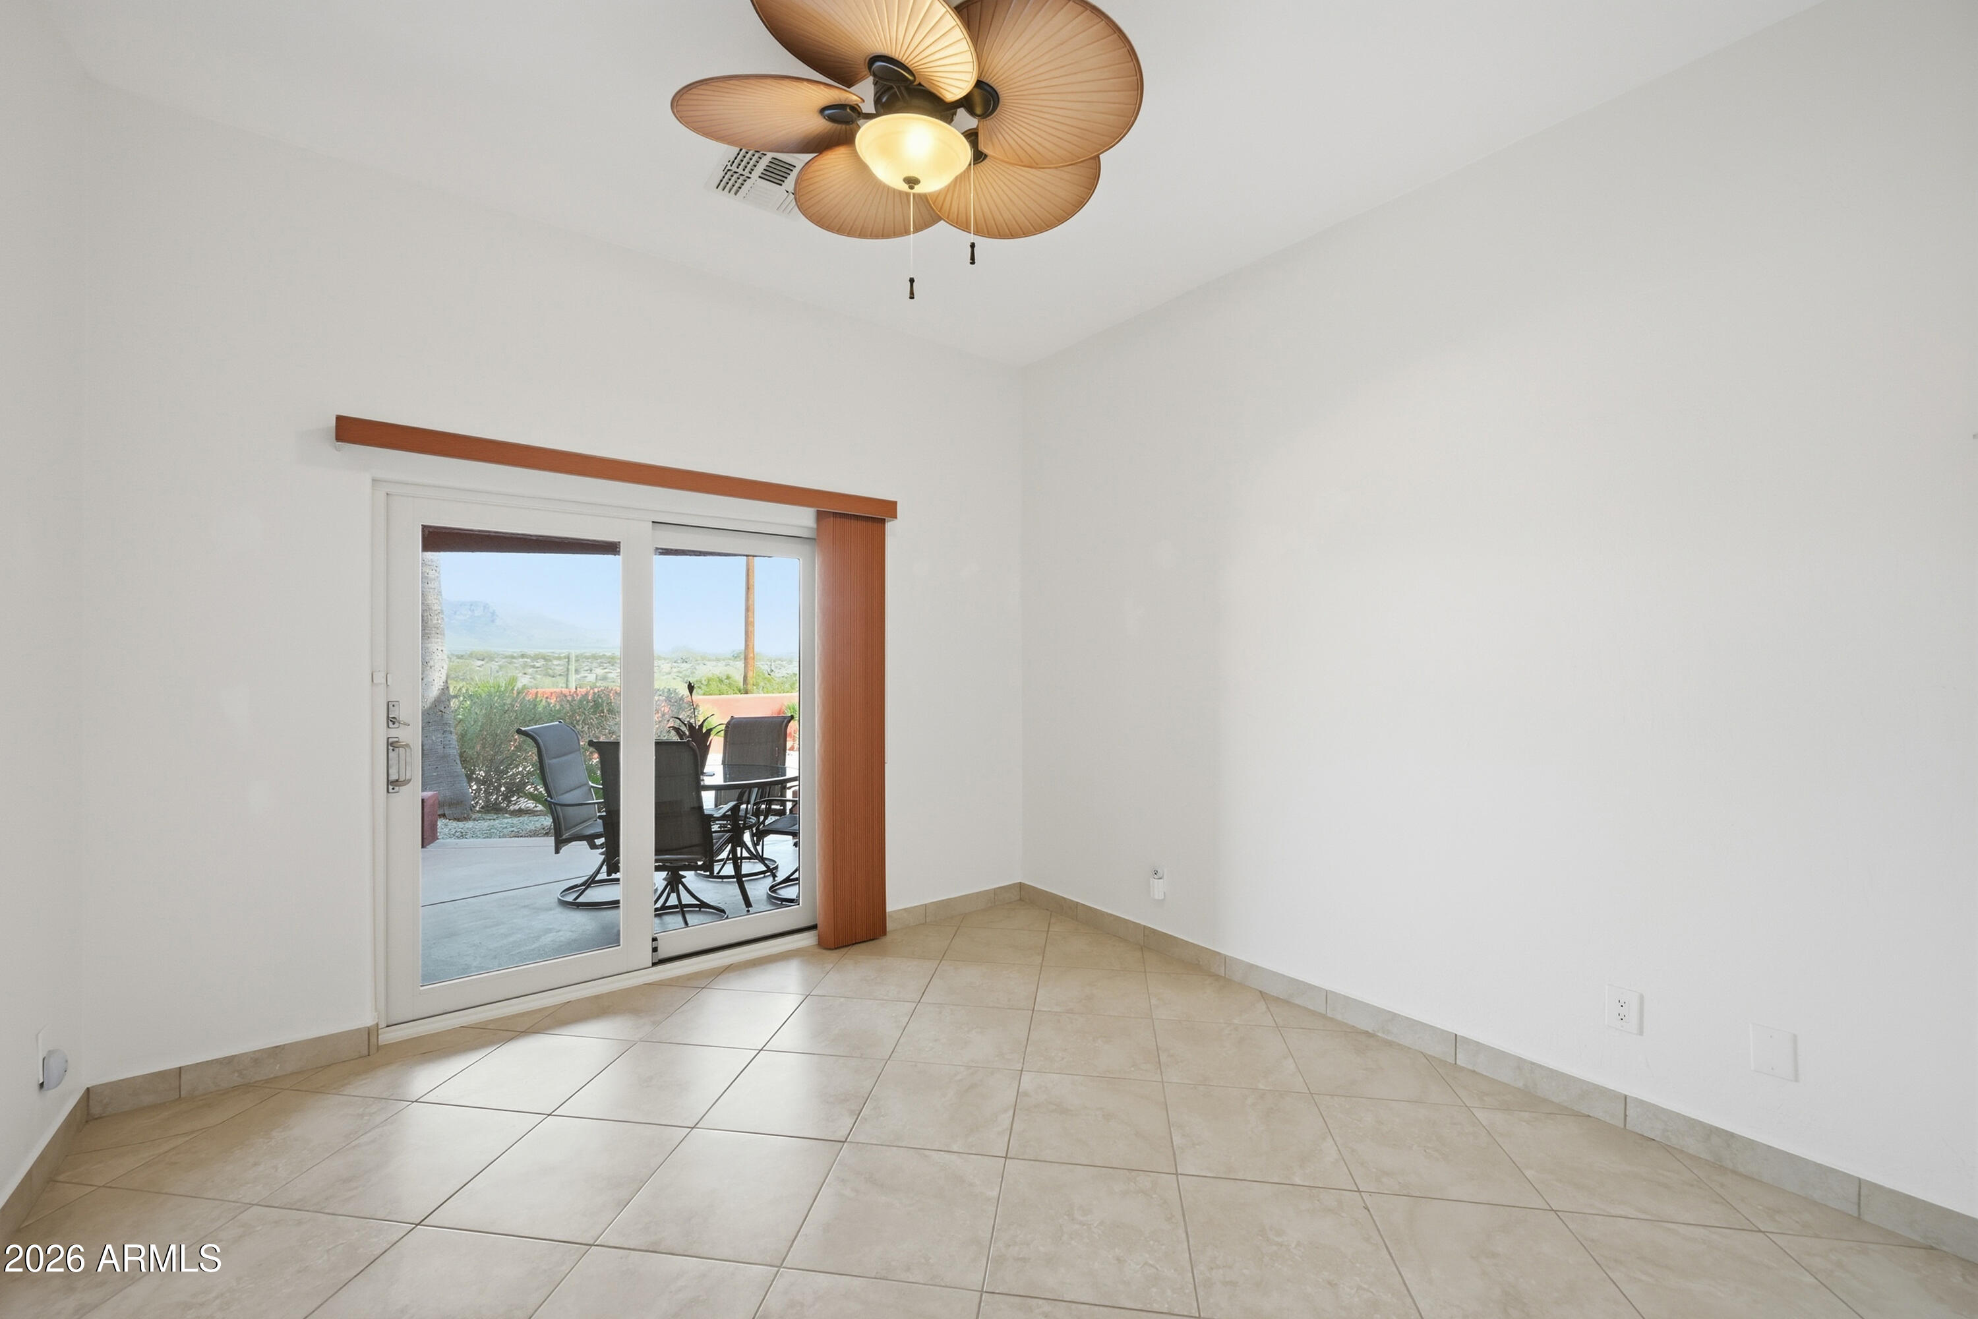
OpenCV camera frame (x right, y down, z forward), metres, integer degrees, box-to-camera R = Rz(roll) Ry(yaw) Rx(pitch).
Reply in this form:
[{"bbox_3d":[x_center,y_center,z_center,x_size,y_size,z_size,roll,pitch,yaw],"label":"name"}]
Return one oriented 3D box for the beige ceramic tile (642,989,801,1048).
[{"bbox_3d":[-0.989,1.376,2.952,0.454,0.010,0.454,0,-1,8],"label":"beige ceramic tile"}]

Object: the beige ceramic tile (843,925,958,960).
[{"bbox_3d":[-0.411,1.393,3.811,0.456,0.012,0.456,0,0,8],"label":"beige ceramic tile"}]

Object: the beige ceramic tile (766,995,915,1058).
[{"bbox_3d":[-0.535,1.378,2.888,0.454,0.010,0.454,0,-1,8],"label":"beige ceramic tile"}]

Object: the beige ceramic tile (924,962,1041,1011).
[{"bbox_3d":[-0.018,1.386,3.278,0.454,0.010,0.454,0,-1,8],"label":"beige ceramic tile"}]

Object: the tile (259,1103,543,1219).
[{"bbox_3d":[-1.576,1.374,2.115,0.456,0.012,0.456,0,0,8],"label":"tile"}]

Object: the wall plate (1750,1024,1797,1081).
[{"bbox_3d":[2.069,1.034,2.024,0.007,0.121,0.082,1,-1,-37],"label":"wall plate"}]

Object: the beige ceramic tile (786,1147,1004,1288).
[{"bbox_3d":[-0.209,1.372,1.919,0.457,0.010,0.457,0,-1,8],"label":"beige ceramic tile"}]

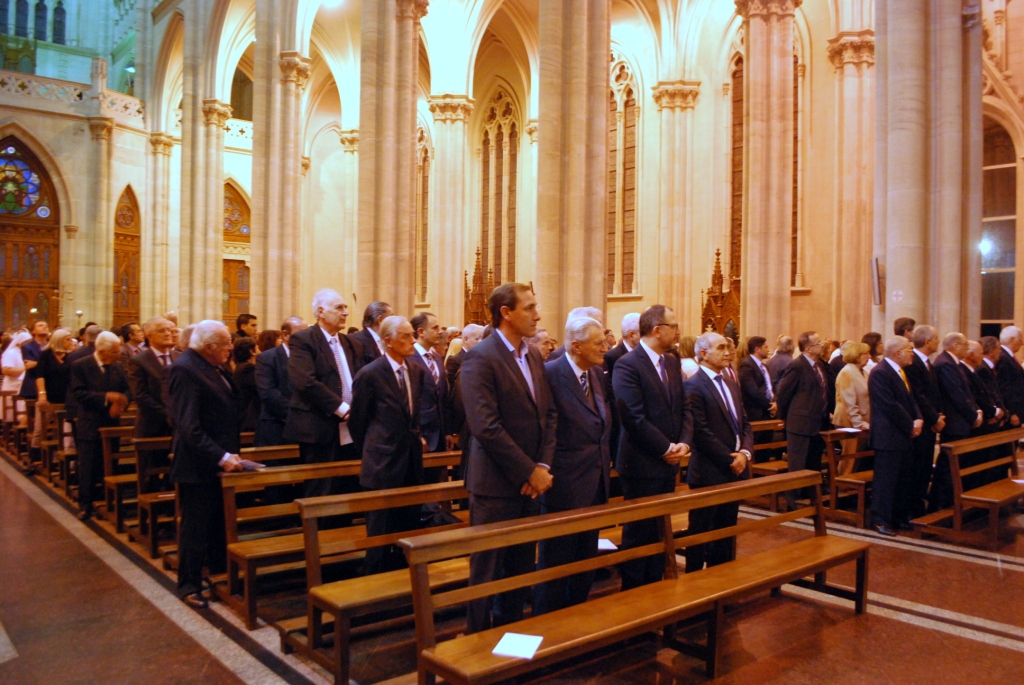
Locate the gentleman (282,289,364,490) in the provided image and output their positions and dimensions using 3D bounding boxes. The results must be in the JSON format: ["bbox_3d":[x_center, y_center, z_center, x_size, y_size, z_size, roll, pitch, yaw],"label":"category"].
[{"bbox_3d":[-1.225,0.606,4.972,0.420,1.900,0.580,0,-1,44],"label":"gentleman"}]

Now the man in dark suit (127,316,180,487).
[{"bbox_3d":[-2.828,0.674,6.088,0.360,1.746,0.530,0,-1,39],"label":"man in dark suit"}]

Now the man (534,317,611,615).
[{"bbox_3d":[0.331,0.717,4.033,0.370,1.698,0.530,0,-1,44],"label":"man"}]

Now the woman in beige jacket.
[{"bbox_3d":[3.670,0.842,8.313,0.360,1.685,0.450,0,-1,42],"label":"woman in beige jacket"}]

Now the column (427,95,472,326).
[{"bbox_3d":[-2.787,-4.528,33.997,1.400,13.000,1.400,2,-1,-41],"label":"column"}]

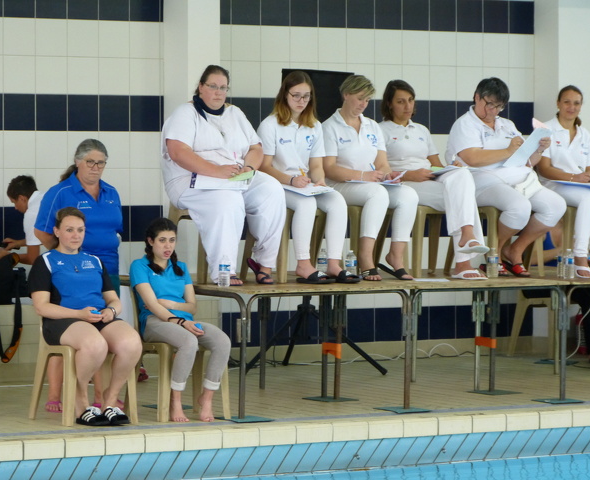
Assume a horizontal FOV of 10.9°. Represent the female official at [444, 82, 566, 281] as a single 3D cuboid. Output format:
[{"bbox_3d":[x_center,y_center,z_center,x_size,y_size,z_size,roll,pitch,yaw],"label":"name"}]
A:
[{"bbox_3d":[1.385,-0.420,20.450,0.600,1.310,0.760,-1,2,-37],"label":"female official"}]

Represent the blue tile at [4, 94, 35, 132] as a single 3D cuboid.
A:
[{"bbox_3d":[-1.871,-0.866,20.917,0.247,0.250,0.010,-1,2,-34],"label":"blue tile"}]

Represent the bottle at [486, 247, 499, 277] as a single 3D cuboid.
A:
[{"bbox_3d":[1.292,0.149,20.198,0.067,0.192,0.067,-1,2,-34],"label":"bottle"}]

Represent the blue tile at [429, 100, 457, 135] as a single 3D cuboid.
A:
[{"bbox_3d":[1.094,-0.911,22.944,0.247,0.250,0.010,-1,2,-34],"label":"blue tile"}]

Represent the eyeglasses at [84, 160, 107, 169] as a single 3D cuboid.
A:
[{"bbox_3d":[-1.198,-0.454,18.319,0.137,0.046,0.140,-1,7,-22],"label":"eyeglasses"}]

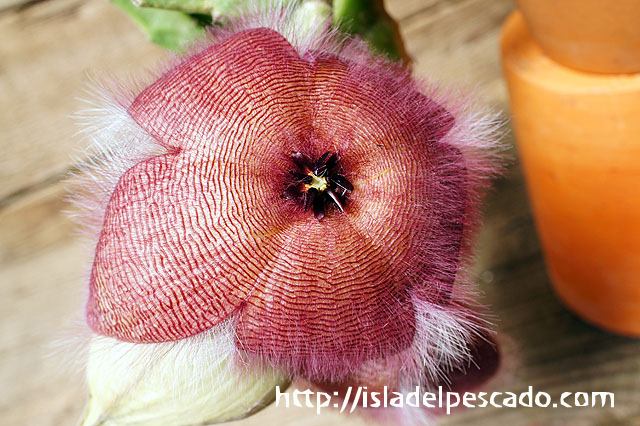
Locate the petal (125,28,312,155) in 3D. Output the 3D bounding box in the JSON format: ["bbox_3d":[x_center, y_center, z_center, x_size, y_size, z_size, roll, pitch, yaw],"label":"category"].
[{"bbox_3d":[-0.028,-0.036,0.246,0.046,0.020,0.050,43,83,12],"label":"petal"}]

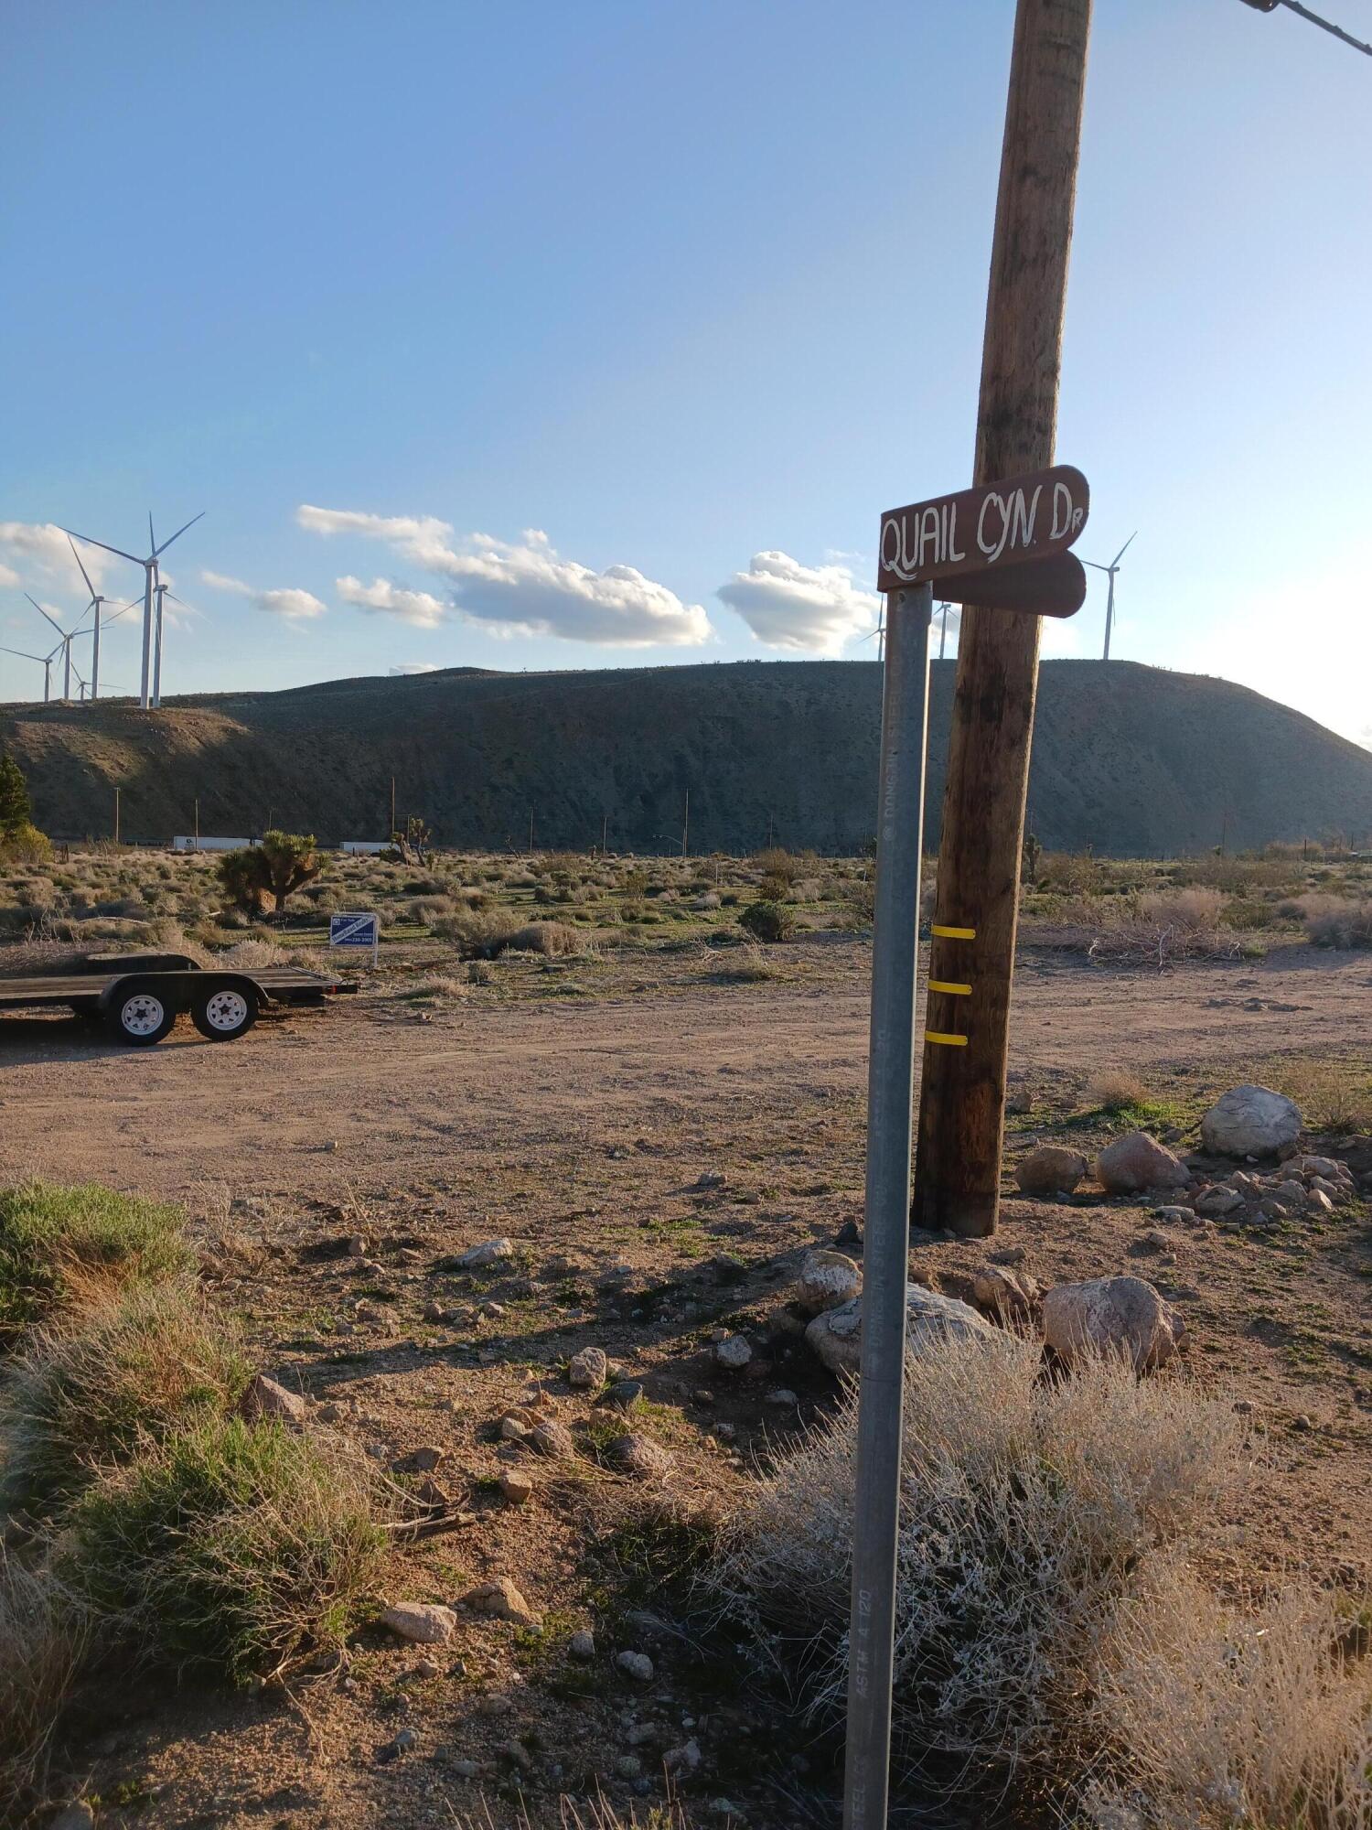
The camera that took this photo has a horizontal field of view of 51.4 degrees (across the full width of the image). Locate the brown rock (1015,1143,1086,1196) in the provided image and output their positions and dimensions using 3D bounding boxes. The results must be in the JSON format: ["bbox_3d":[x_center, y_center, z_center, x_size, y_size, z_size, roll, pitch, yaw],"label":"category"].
[{"bbox_3d":[1.574,1.106,6.150,0.315,0.210,0.260,4,3,15],"label":"brown rock"}]

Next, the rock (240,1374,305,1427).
[{"bbox_3d":[-1.064,1.250,3.677,0.170,0.117,0.127,3,3,0],"label":"rock"}]

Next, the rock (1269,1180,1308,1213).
[{"bbox_3d":[2.576,1.204,6.101,0.168,0.128,0.142,3,3,0],"label":"rock"}]

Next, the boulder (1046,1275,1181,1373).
[{"bbox_3d":[1.270,1.216,4.247,0.417,0.254,0.313,3,3,0],"label":"boulder"}]

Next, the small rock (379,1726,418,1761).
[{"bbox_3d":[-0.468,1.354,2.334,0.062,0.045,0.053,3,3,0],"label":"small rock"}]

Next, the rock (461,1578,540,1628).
[{"bbox_3d":[-0.356,1.326,2.752,0.149,0.078,0.104,3,3,0],"label":"rock"}]

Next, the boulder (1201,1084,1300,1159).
[{"bbox_3d":[2.789,1.024,7.050,0.495,0.345,0.420,5,3,22],"label":"boulder"}]

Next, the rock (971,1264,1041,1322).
[{"bbox_3d":[1.032,1.221,4.600,0.221,0.180,0.177,3,3,0],"label":"rock"}]

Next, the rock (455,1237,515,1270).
[{"bbox_3d":[-0.697,1.175,4.950,0.200,0.090,0.130,3,3,-7],"label":"rock"}]

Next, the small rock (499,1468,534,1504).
[{"bbox_3d":[-0.378,1.270,3.170,0.078,0.072,0.075,3,3,-6],"label":"small rock"}]

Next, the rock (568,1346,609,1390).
[{"bbox_3d":[-0.260,1.213,3.820,0.110,0.110,0.100,3,3,-3],"label":"rock"}]

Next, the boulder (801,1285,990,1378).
[{"bbox_3d":[0.615,1.183,4.050,0.550,0.270,0.400,4,3,10],"label":"boulder"}]

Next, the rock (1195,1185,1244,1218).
[{"bbox_3d":[2.130,1.142,5.700,0.200,0.120,0.150,5,3,21],"label":"rock"}]

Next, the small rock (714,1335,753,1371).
[{"bbox_3d":[0.132,1.220,3.980,0.107,0.090,0.090,4,3,3],"label":"small rock"}]

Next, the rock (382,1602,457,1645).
[{"bbox_3d":[-0.500,1.331,2.683,0.140,0.063,0.091,3,3,0],"label":"rock"}]

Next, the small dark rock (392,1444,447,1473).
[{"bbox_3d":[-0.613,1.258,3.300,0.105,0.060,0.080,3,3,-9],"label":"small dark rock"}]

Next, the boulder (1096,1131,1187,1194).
[{"bbox_3d":[2.072,1.123,6.464,0.412,0.256,0.330,3,3,0],"label":"boulder"}]

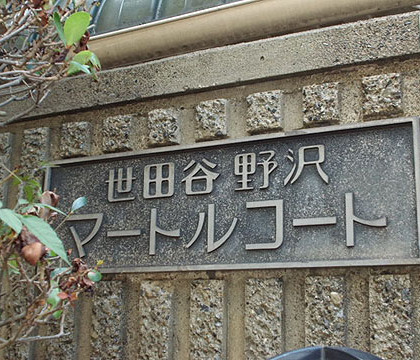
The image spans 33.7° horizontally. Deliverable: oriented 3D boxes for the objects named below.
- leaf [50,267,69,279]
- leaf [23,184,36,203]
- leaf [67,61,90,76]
[{"bbox_3d":[-0.265,0.163,1.218,0.032,0.021,0.022,2,-9,-12],"label":"leaf"},{"bbox_3d":[-0.322,0.024,1.237,0.025,0.032,0.022,3,-10,-15],"label":"leaf"},{"bbox_3d":[-0.226,-0.191,1.190,0.041,0.028,0.032,2,-9,-11],"label":"leaf"}]

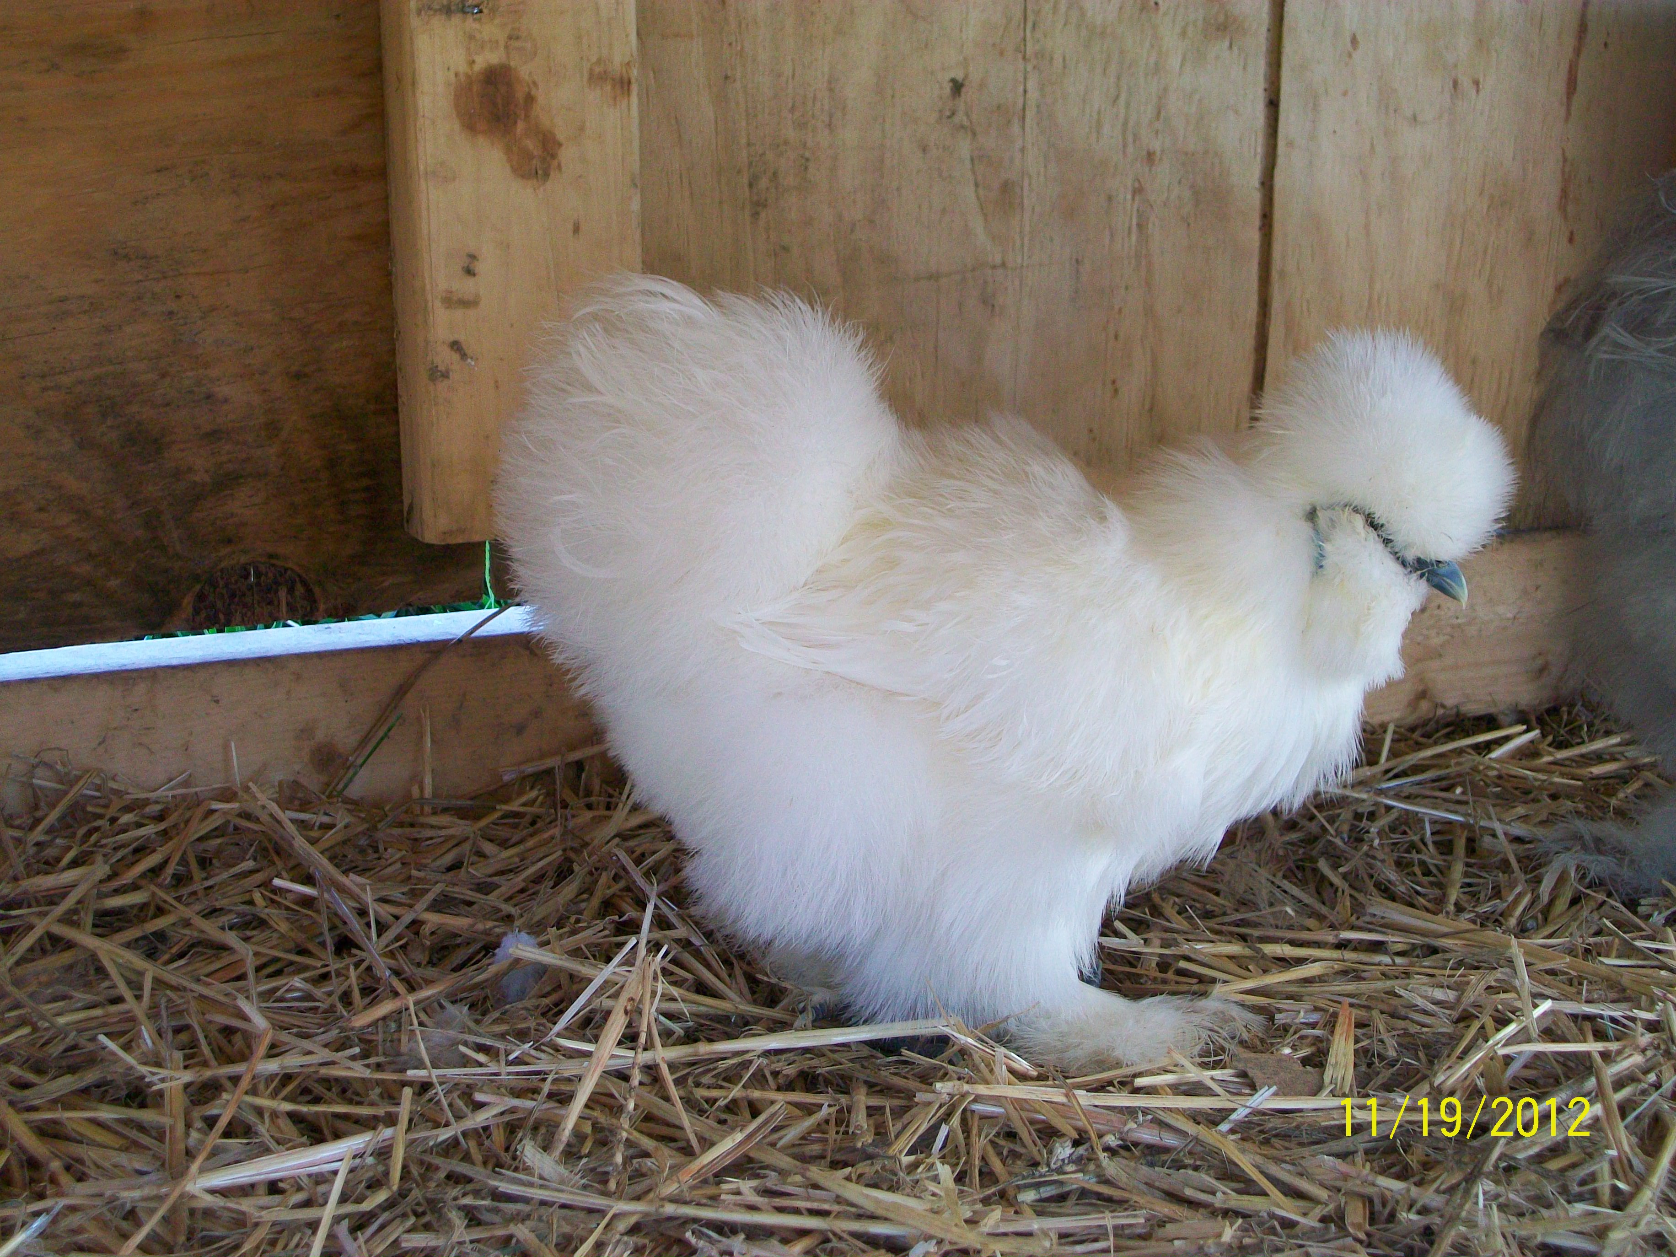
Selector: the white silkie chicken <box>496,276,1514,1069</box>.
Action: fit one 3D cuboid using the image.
[{"bbox_3d":[0.055,0.011,0.767,0.318,0.245,0.175,-2,16,-6],"label":"white silkie chicken"}]

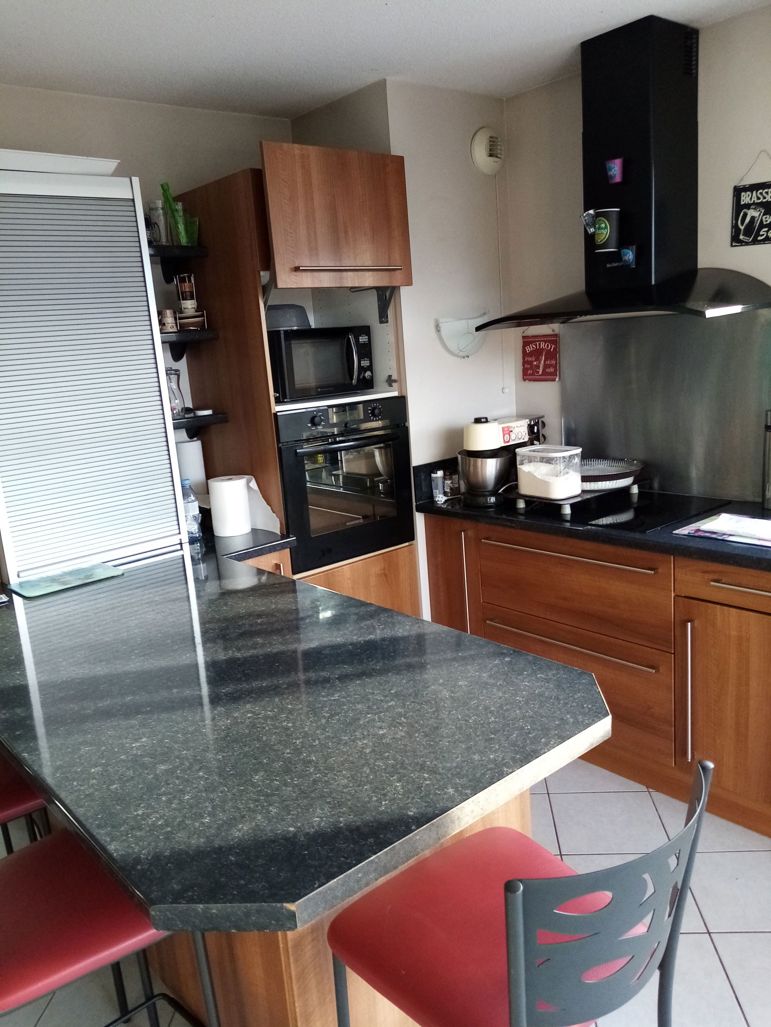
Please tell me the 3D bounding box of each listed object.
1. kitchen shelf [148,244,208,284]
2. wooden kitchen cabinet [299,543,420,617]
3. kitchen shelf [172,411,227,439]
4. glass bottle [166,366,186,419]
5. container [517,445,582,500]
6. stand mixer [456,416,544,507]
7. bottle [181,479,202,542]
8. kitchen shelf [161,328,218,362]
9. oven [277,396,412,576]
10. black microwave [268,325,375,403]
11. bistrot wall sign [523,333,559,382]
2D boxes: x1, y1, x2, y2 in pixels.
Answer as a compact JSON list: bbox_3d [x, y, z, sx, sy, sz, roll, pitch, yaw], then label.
[{"bbox_3d":[-0.868,-0.928,2.887,0.320,0.103,0.290,-14,15,-38],"label":"kitchen shelf"},{"bbox_3d":[-0.287,0.474,3.343,0.600,0.680,0.590,-14,15,-38],"label":"wooden kitchen cabinet"},{"bbox_3d":[-0.821,-0.324,3.015,0.320,0.105,0.290,-14,15,-38],"label":"kitchen shelf"},{"bbox_3d":[-0.818,-0.460,2.940,0.090,0.197,0.090,-14,15,-38],"label":"glass bottle"},{"bbox_3d":[0.624,-0.158,2.955,0.168,0.173,0.225,-13,15,-36],"label":"container"},{"bbox_3d":[0.456,-0.232,3.175,0.385,0.342,0.225,-14,15,-38],"label":"stand mixer"},{"bbox_3d":[-0.746,-0.017,2.946,0.075,0.235,0.075,-14,15,-38],"label":"bottle"},{"bbox_3d":[-0.845,-0.629,2.950,0.320,0.103,0.290,-14,15,-38],"label":"kitchen shelf"},{"bbox_3d":[-0.318,-0.148,3.181,0.596,0.598,0.550,-14,15,-38],"label":"oven"},{"bbox_3d":[-0.350,-0.595,3.051,0.360,0.255,0.475,6,16,41],"label":"black microwave"},{"bbox_3d":[0.678,-0.682,3.393,0.010,0.203,0.195,-14,15,-38],"label":"bistrot wall sign"}]

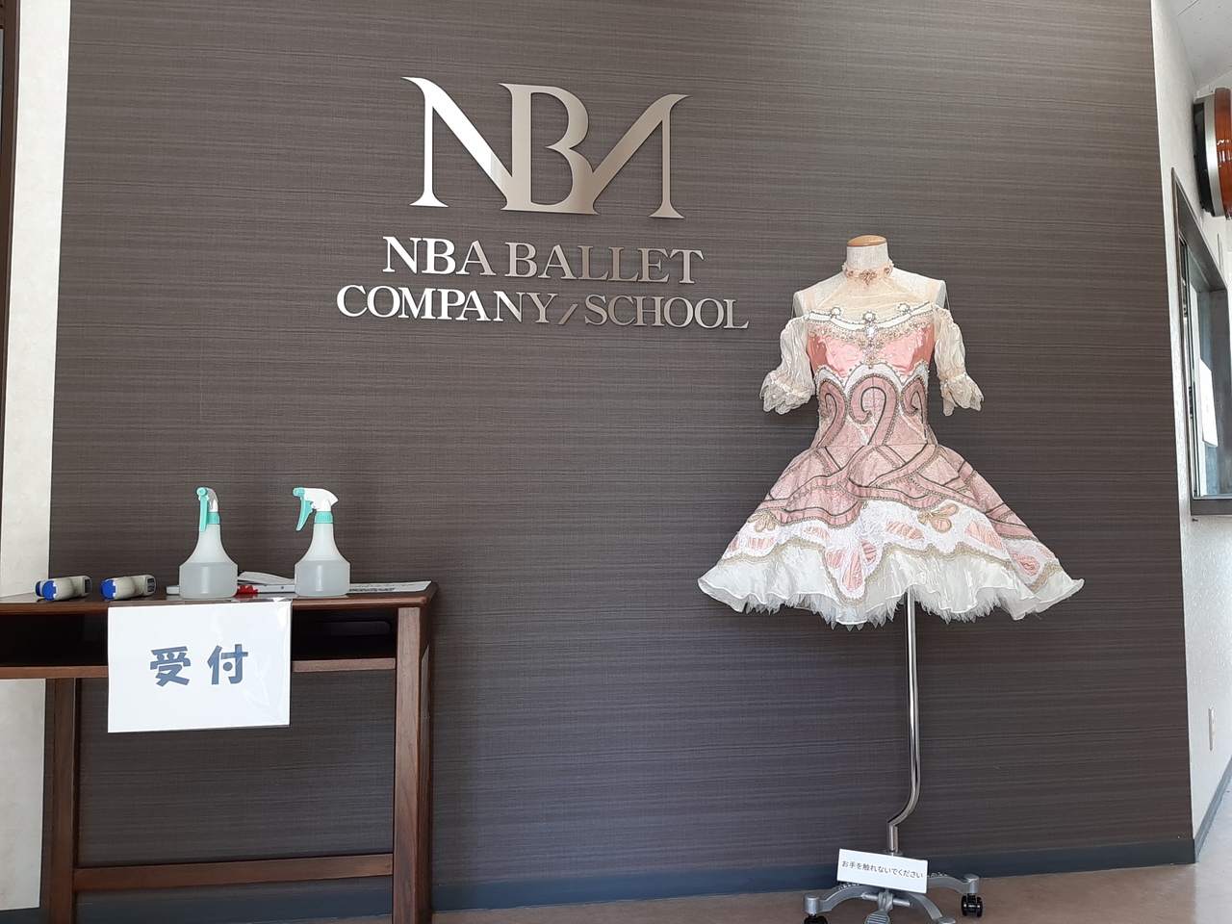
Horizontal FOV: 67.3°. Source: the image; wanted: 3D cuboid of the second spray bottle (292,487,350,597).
[{"bbox_3d":[-0.546,0.147,1.718,0.104,0.196,0.098,3,-5,-37],"label":"second spray bottle"}]

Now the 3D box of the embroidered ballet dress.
[{"bbox_3d":[0.565,-0.043,1.940,0.775,0.690,0.600,-1,-4,16],"label":"embroidered ballet dress"}]

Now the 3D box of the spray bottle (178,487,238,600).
[{"bbox_3d":[-0.735,0.145,1.673,0.098,0.196,0.104,0,-4,-9],"label":"spray bottle"}]

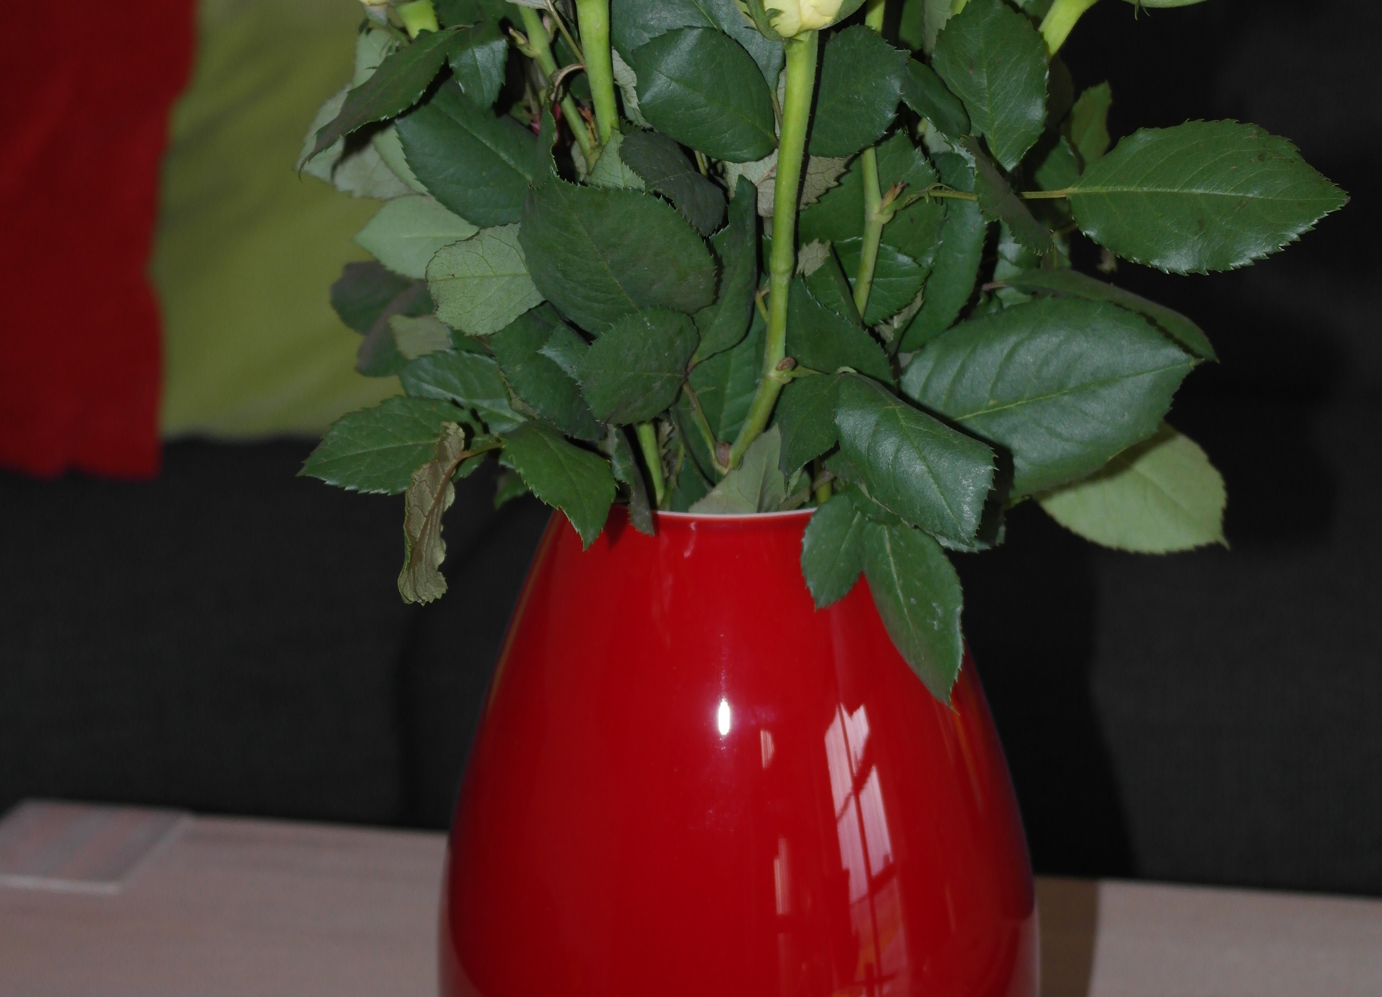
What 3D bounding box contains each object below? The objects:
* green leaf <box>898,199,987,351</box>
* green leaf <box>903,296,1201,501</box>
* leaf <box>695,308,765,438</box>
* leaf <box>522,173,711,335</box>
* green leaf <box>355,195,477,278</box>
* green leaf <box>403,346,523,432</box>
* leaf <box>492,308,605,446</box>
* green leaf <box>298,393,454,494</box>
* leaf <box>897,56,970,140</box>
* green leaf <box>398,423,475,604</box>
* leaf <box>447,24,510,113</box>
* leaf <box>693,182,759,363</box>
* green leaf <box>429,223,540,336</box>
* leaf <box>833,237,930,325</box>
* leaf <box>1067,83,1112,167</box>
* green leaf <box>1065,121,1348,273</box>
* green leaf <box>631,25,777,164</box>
[{"bbox_3d":[0.068,-0.063,0.755,0.023,0.056,0.013,21,0,-10],"label":"green leaf"},{"bbox_3d":[0.095,-0.027,0.748,0.078,0.050,0.016,-11,-12,4],"label":"green leaf"},{"bbox_3d":[0.009,-0.033,0.712,0.022,0.037,0.009,-5,6,-7],"label":"leaf"},{"bbox_3d":[-0.018,-0.063,0.730,0.042,0.055,0.015,-39,-6,-3],"label":"leaf"},{"bbox_3d":[-0.078,-0.075,0.810,0.042,0.027,0.009,-1,-14,5],"label":"green leaf"},{"bbox_3d":[-0.061,-0.029,0.765,0.040,0.012,0.024,21,59,7],"label":"green leaf"},{"bbox_3d":[-0.038,-0.034,0.762,0.025,0.047,0.012,-27,-6,-2],"label":"leaf"},{"bbox_3d":[-0.079,-0.013,0.715,0.041,0.010,0.025,-15,53,-15],"label":"green leaf"},{"bbox_3d":[0.060,-0.096,0.680,0.018,0.030,0.009,-45,7,-35],"label":"leaf"},{"bbox_3d":[-0.069,0.004,0.750,0.015,0.049,0.015,12,-6,1],"label":"green leaf"},{"bbox_3d":[-0.056,-0.114,0.750,0.017,0.026,0.010,-1,-15,-6],"label":"leaf"},{"bbox_3d":[0.009,-0.061,0.755,0.022,0.052,0.011,16,-3,-16],"label":"leaf"},{"bbox_3d":[-0.055,-0.060,0.766,0.035,0.030,0.012,3,0,6],"label":"green leaf"},{"bbox_3d":[0.047,-0.055,0.712,0.028,0.021,0.008,3,-18,6],"label":"leaf"},{"bbox_3d":[0.105,-0.099,0.750,0.014,0.024,0.008,7,6,-17],"label":"leaf"},{"bbox_3d":[0.141,-0.082,0.770,0.078,0.043,0.011,2,-22,-2],"label":"green leaf"},{"bbox_3d":[0.003,-0.107,0.745,0.039,0.039,0.010,6,-24,0],"label":"green leaf"}]

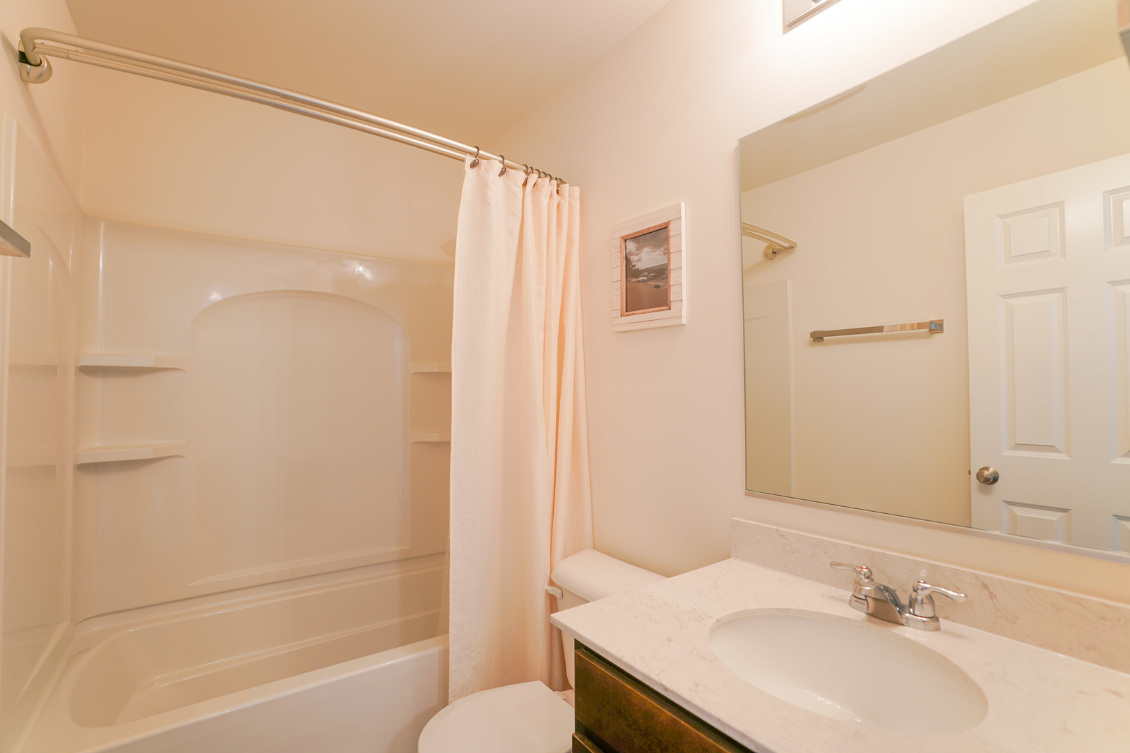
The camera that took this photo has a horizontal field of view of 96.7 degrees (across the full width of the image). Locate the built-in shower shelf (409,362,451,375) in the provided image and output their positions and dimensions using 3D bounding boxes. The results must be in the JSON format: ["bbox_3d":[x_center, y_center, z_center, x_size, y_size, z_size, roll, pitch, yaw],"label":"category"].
[{"bbox_3d":[-0.579,-0.038,2.372,0.275,0.042,0.115,2,-3,-37],"label":"built-in shower shelf"}]

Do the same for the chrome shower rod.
[{"bbox_3d":[-0.563,-0.693,1.480,1.440,0.090,0.250,2,-3,-37],"label":"chrome shower rod"}]

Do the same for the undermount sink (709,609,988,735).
[{"bbox_3d":[0.433,0.526,0.808,0.365,0.150,0.400,2,-3,-37],"label":"undermount sink"}]

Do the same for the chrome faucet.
[{"bbox_3d":[0.579,0.410,0.915,0.150,0.090,0.225,2,-3,-37],"label":"chrome faucet"}]

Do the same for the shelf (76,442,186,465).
[{"bbox_3d":[-1.457,0.255,1.705,0.275,0.044,0.115,2,-3,-37],"label":"shelf"}]

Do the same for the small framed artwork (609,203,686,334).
[{"bbox_3d":[0.254,-0.325,1.556,0.022,0.352,0.293,2,-3,-37],"label":"small framed artwork"}]

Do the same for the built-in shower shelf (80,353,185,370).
[{"bbox_3d":[-1.457,-0.050,1.717,0.275,0.042,0.115,2,-3,-37],"label":"built-in shower shelf"}]

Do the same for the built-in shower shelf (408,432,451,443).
[{"bbox_3d":[-0.579,0.278,2.360,0.275,0.042,0.115,2,-3,-37],"label":"built-in shower shelf"}]

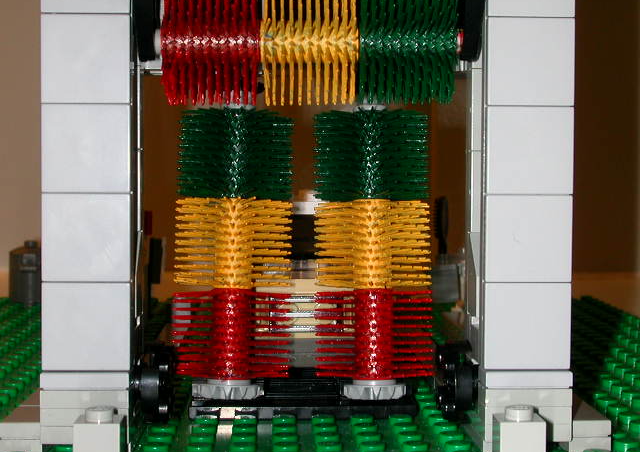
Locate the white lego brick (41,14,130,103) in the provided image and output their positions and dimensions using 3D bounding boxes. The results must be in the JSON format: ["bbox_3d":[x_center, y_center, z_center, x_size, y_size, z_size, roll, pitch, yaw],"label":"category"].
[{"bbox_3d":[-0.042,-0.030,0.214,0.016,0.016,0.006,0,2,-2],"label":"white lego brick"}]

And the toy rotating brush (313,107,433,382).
[{"bbox_3d":[0.012,0.004,0.261,0.026,0.060,0.026,-1,0,-2],"label":"toy rotating brush"}]

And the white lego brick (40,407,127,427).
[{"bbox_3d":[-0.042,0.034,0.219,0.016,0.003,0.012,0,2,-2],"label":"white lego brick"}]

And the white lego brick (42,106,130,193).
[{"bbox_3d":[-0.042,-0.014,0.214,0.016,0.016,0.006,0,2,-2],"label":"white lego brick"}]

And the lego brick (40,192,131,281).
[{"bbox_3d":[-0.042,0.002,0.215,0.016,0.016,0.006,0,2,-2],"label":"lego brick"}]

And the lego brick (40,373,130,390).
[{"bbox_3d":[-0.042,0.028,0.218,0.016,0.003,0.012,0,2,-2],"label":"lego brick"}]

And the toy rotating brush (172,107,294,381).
[{"bbox_3d":[-0.019,0.004,0.261,0.026,0.060,0.026,1,0,-2],"label":"toy rotating brush"}]

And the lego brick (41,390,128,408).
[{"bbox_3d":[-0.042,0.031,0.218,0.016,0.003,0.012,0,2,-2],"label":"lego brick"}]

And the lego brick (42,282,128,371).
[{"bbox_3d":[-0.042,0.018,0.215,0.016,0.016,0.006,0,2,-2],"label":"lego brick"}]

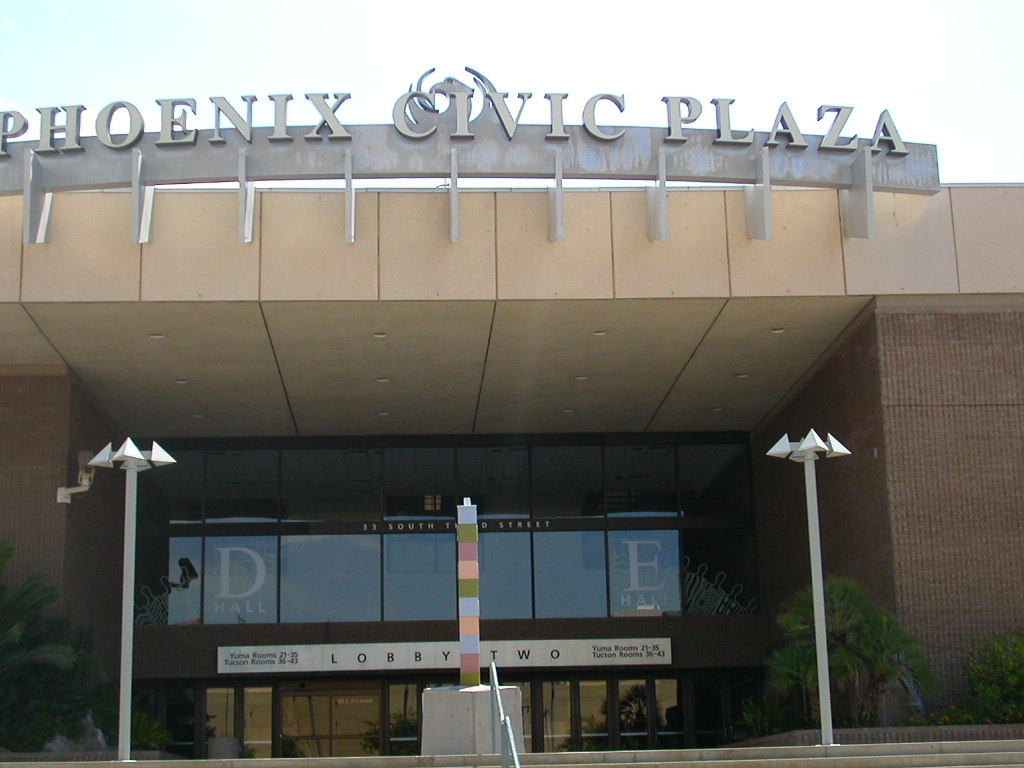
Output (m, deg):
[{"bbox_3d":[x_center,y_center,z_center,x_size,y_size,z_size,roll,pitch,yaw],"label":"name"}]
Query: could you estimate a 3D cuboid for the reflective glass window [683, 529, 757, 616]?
[{"bbox_3d":[5.041,4.572,41.672,1.911,2.044,0.100,-1,-14,-4],"label":"reflective glass window"}]

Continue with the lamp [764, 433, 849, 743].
[{"bbox_3d":[3.265,2.169,18.332,0.938,3.353,0.938,-1,-14,-4],"label":"lamp"}]

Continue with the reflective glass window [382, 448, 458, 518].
[{"bbox_3d":[-2.253,2.445,42.024,1.761,1.765,0.100,-1,-14,-4],"label":"reflective glass window"}]

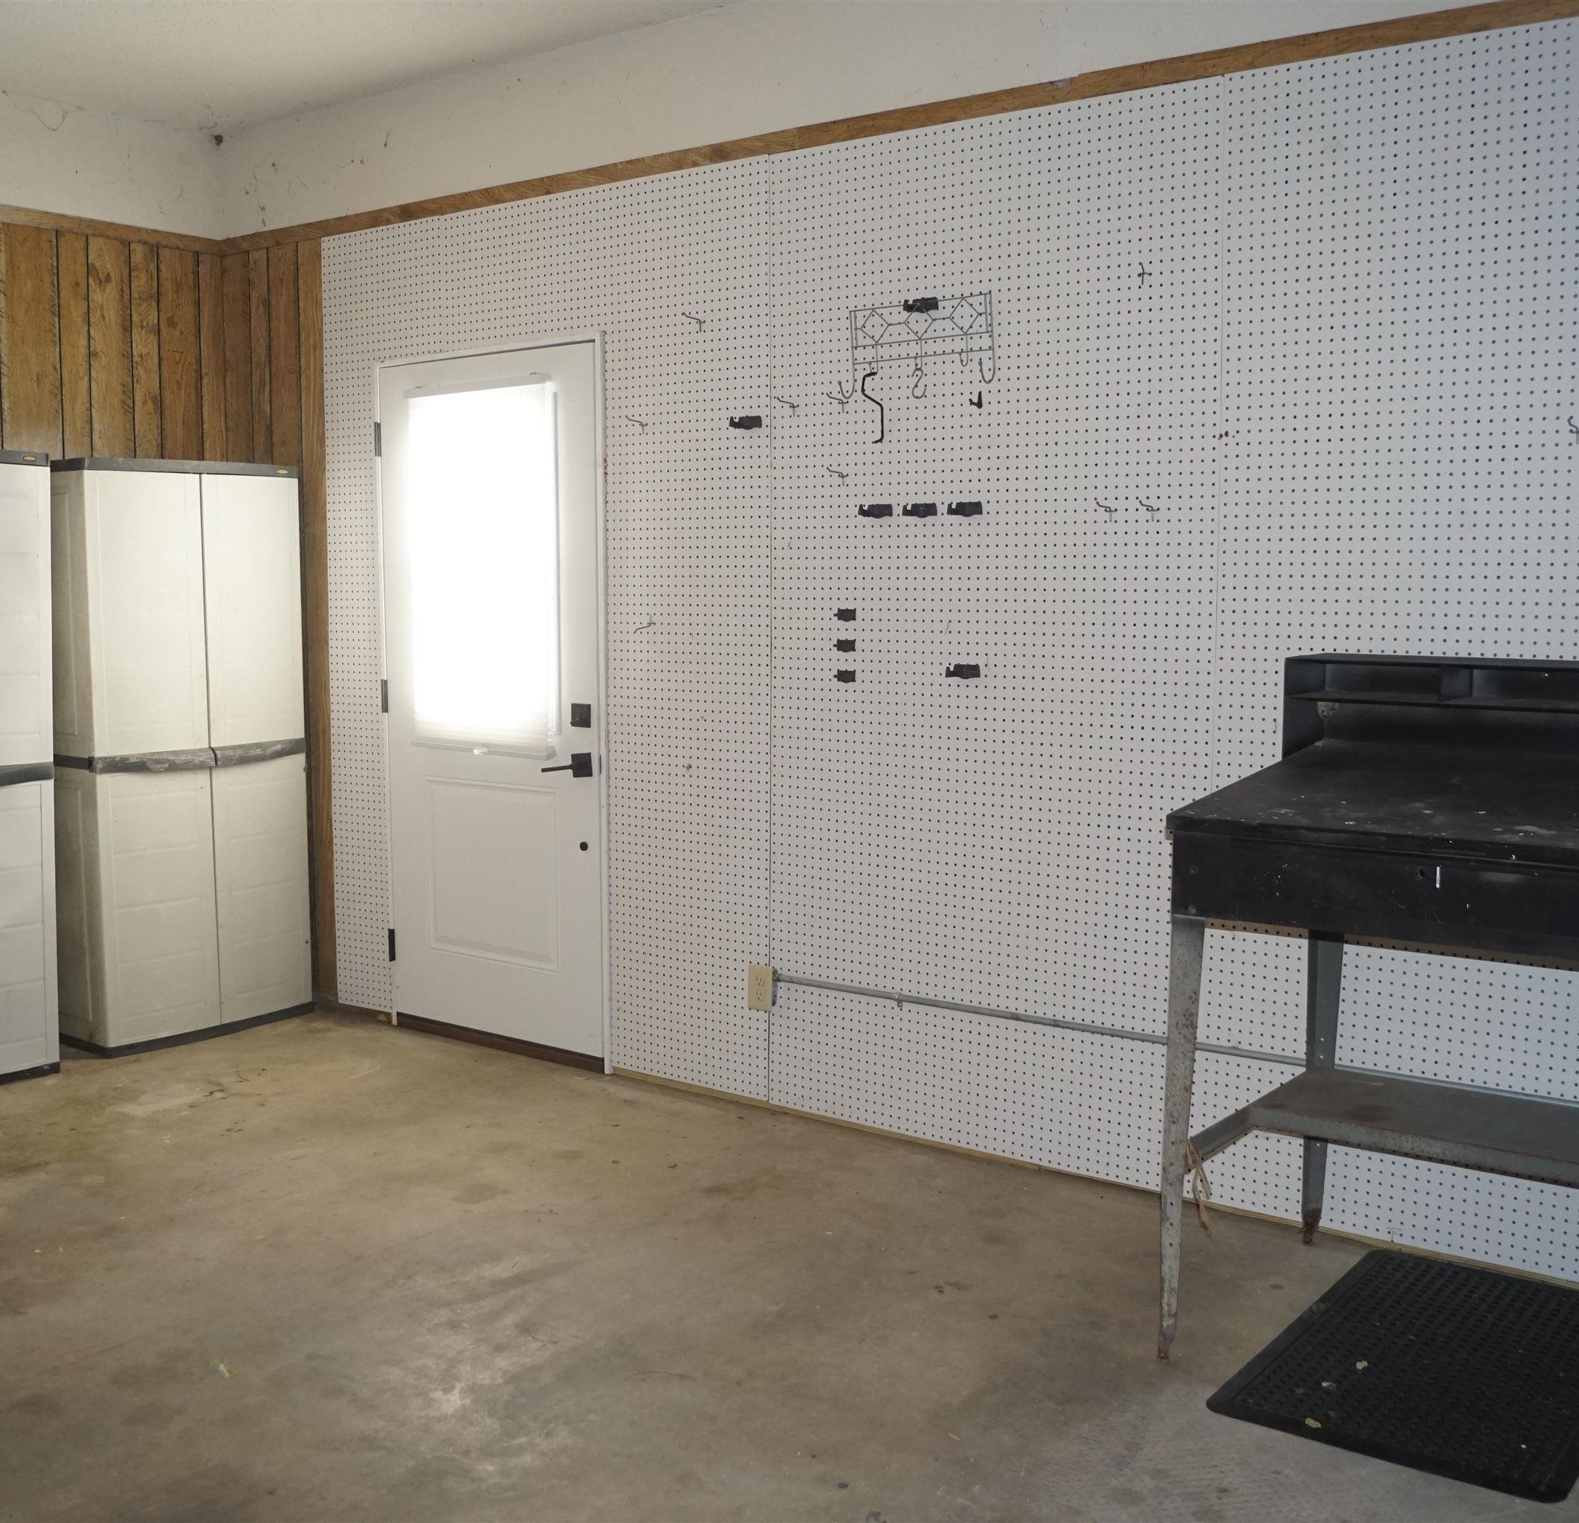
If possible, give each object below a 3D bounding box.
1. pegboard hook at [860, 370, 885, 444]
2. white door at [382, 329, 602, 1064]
[{"bbox_3d":[0.197,-0.854,4.136,0.055,0.172,0.040,5,8,37],"label":"pegboard hook"},{"bbox_3d":[-0.884,-0.179,5.080,0.914,2.030,0.045,5,8,37],"label":"white door"}]

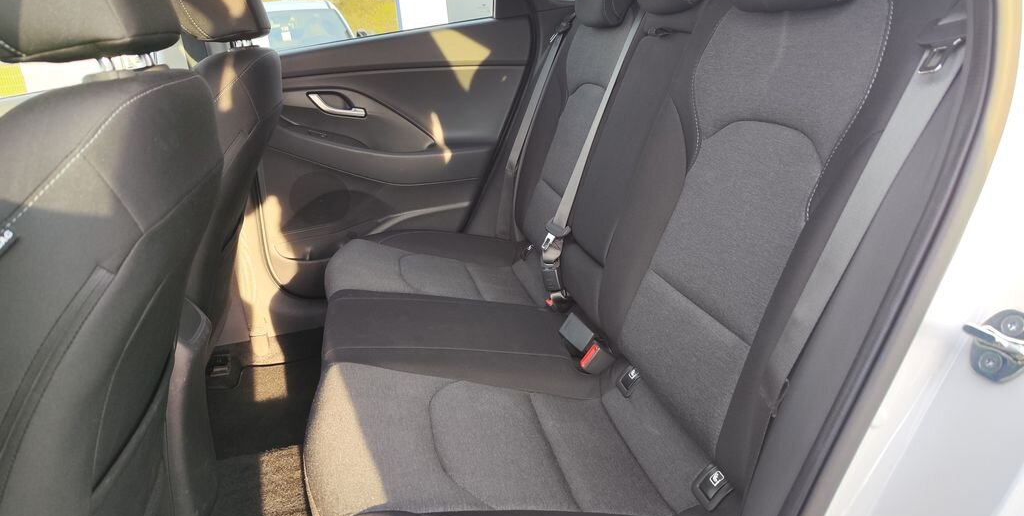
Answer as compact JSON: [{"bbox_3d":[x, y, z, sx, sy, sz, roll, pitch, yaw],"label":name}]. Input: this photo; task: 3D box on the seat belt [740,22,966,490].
[{"bbox_3d":[0.311,0.022,0.648,0.070,0.490,0.065,13,15,-16],"label":"seat belt"}]

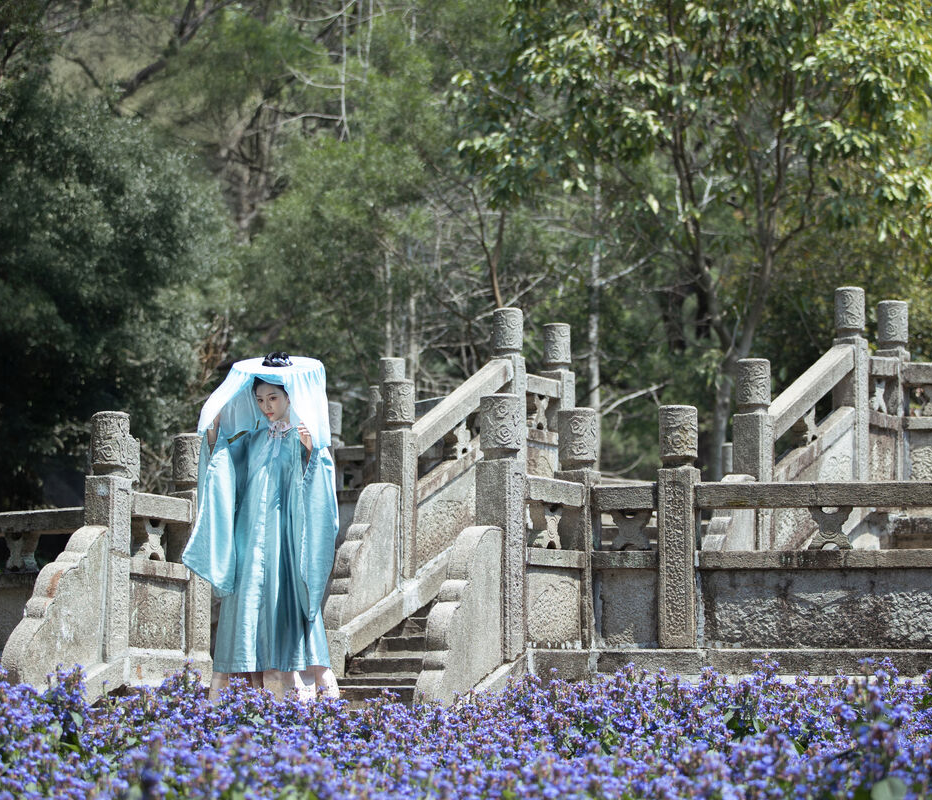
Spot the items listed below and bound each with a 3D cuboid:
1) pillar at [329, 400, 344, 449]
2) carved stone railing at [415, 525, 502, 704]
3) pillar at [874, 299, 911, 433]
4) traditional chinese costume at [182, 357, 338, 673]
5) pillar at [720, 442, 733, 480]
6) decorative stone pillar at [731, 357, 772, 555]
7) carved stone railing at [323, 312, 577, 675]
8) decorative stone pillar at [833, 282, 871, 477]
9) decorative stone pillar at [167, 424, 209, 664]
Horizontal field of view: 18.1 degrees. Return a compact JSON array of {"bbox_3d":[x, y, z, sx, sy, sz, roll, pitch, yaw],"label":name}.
[{"bbox_3d":[-1.148,0.634,24.969,0.199,1.256,0.199,-1,-6,11],"label":"pillar"},{"bbox_3d":[-0.020,1.034,14.031,0.154,0.906,0.649,-3,-6,29],"label":"carved stone railing"},{"bbox_3d":[2.796,-0.019,19.132,0.187,1.256,0.187,-3,-6,29],"label":"pillar"},{"bbox_3d":[-1.005,0.560,14.350,0.730,1.538,0.520,-1,-6,6],"label":"traditional chinese costume"},{"bbox_3d":[2.165,0.976,23.630,0.199,1.256,0.199,-3,-6,29],"label":"pillar"},{"bbox_3d":[1.692,0.387,17.165,0.187,1.256,0.187,-3,-6,29],"label":"decorative stone pillar"},{"bbox_3d":[-0.055,0.569,19.014,0.206,2.462,3.065,-3,-6,29],"label":"carved stone railing"},{"bbox_3d":[2.432,-0.087,18.494,0.187,1.256,0.187,-3,-6,29],"label":"decorative stone pillar"},{"bbox_3d":[-1.541,0.813,16.403,0.187,1.256,0.187,-3,-6,29],"label":"decorative stone pillar"}]

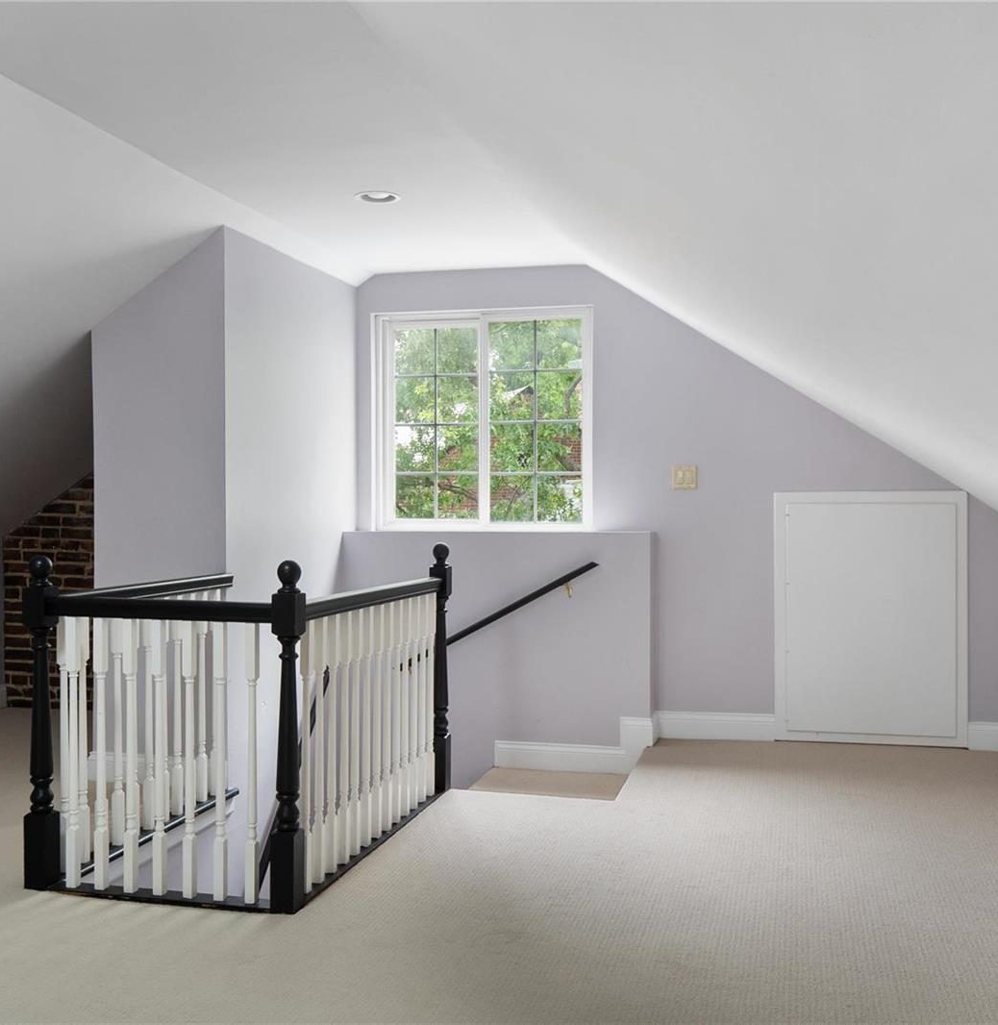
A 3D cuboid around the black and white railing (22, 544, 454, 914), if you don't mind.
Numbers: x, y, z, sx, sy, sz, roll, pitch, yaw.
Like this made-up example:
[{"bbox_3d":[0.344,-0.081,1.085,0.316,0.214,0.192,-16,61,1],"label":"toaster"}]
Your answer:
[{"bbox_3d":[-0.787,0.608,3.764,0.866,0.959,1.349,0,1,16],"label":"black and white railing"}]

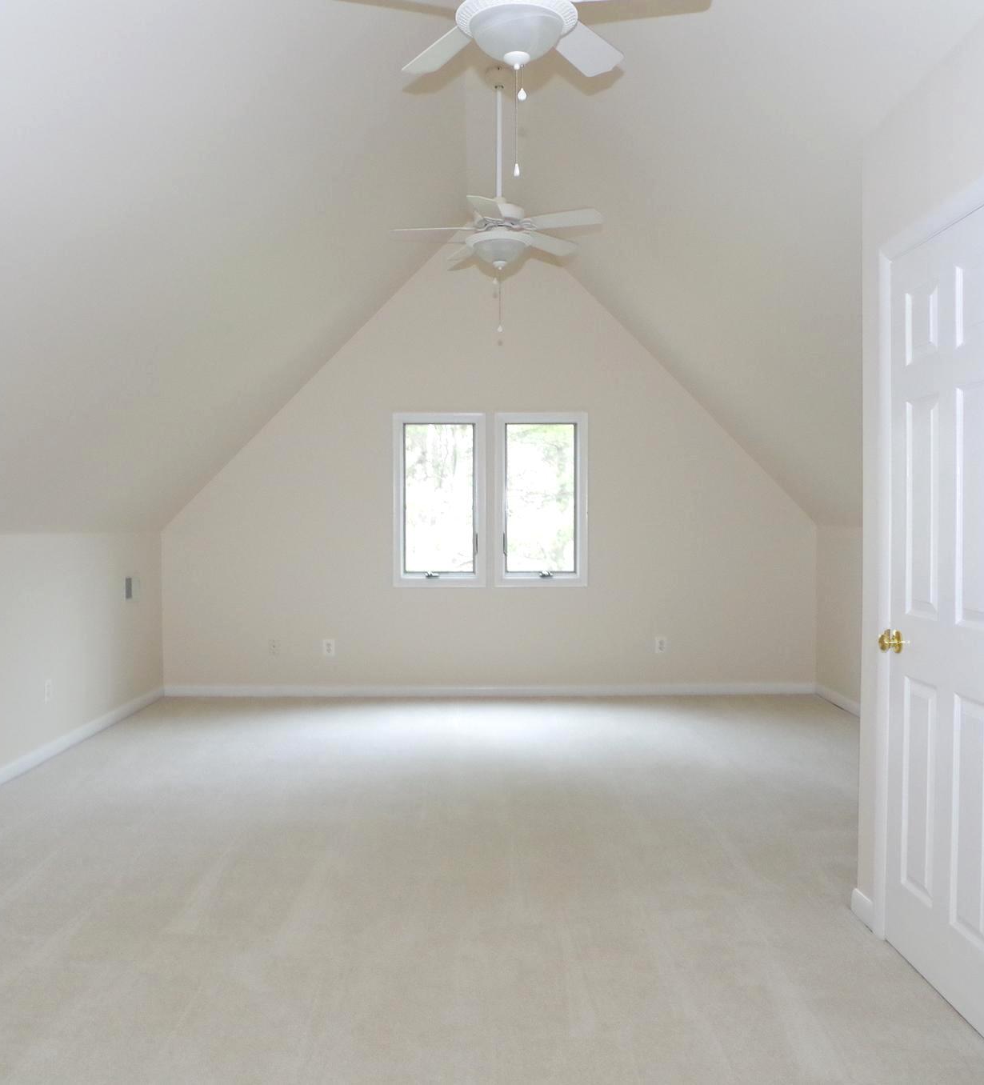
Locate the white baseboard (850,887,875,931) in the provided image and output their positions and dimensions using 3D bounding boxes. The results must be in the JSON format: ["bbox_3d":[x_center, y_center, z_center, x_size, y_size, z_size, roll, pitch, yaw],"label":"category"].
[{"bbox_3d":[1.186,1.164,3.041,0.018,0.087,0.180,0,1,-1],"label":"white baseboard"}]

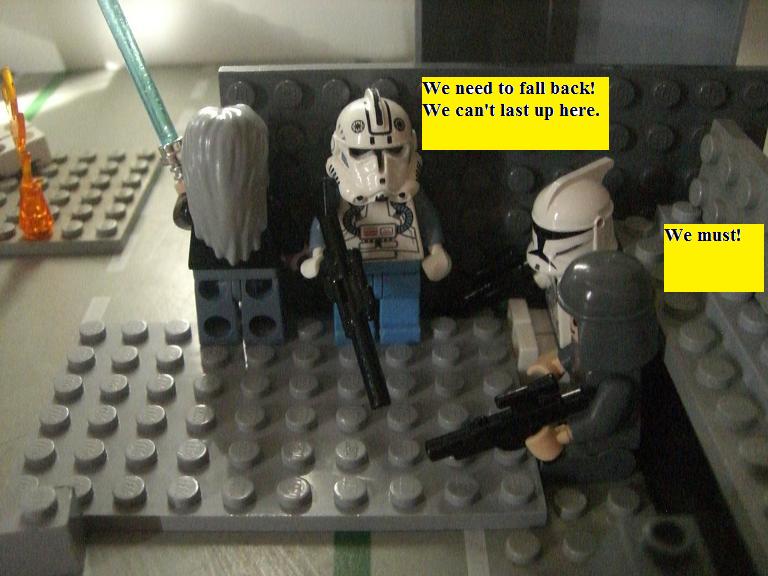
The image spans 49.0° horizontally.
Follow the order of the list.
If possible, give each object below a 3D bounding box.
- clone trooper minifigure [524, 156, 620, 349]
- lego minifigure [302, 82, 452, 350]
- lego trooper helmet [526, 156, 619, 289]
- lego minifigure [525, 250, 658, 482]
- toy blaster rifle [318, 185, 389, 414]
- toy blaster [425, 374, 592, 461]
[{"bbox_3d":[0.030,-0.003,0.141,0.017,0.038,0.020,-3,33,-6],"label":"clone trooper minifigure"},{"bbox_3d":[-0.001,-0.010,0.144,0.026,0.045,0.017,-2,33,-3],"label":"lego minifigure"},{"bbox_3d":[0.030,-0.011,0.136,0.015,0.019,0.013,-12,35,-19],"label":"lego trooper helmet"},{"bbox_3d":[0.030,0.010,0.122,0.017,0.035,0.020,-2,33,-3],"label":"lego minifigure"},{"bbox_3d":[-0.006,0.003,0.133,0.009,0.033,0.004,-19,-14,18],"label":"toy blaster rifle"},{"bbox_3d":[0.018,0.019,0.116,0.025,0.009,0.004,-22,34,4],"label":"toy blaster"}]

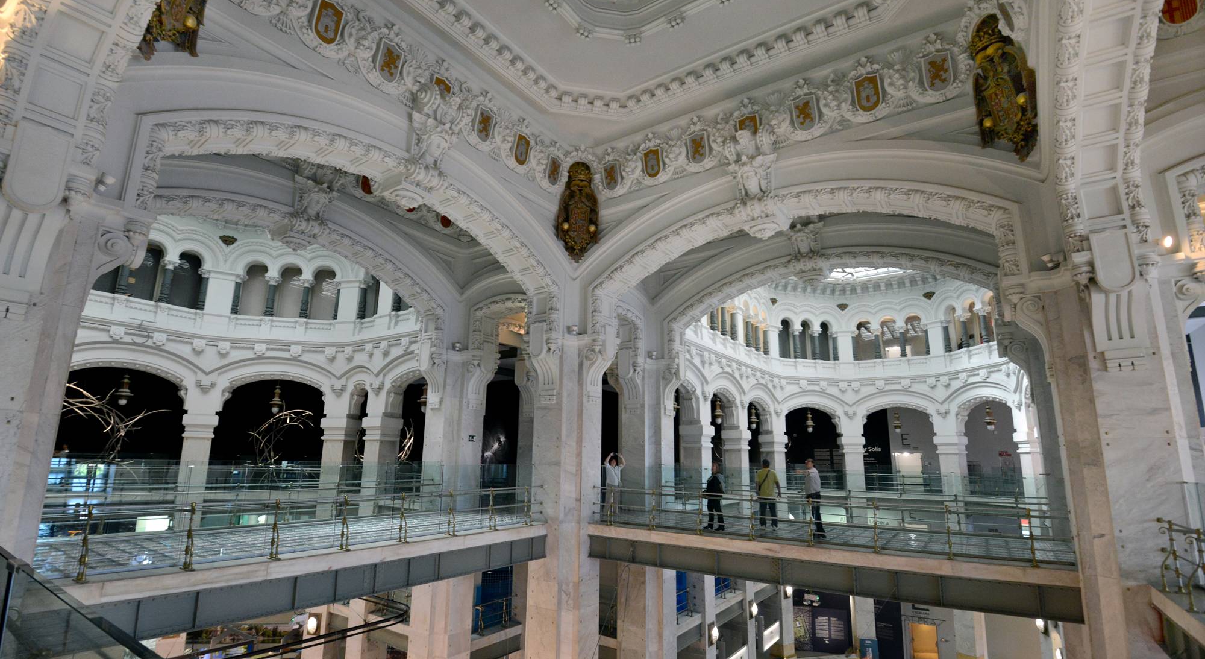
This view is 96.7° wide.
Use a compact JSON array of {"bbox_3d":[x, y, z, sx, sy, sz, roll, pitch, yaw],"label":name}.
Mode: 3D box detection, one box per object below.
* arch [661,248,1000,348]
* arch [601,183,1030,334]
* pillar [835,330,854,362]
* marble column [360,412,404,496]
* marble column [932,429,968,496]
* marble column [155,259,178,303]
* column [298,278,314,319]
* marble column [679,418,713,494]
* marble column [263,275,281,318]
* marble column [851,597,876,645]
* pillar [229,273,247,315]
[{"bbox_3d":[6.412,-1.035,16.302,9.939,2.700,0.891,-8,-15,34],"label":"arch"},{"bbox_3d":[4.002,-1.874,13.267,10.064,2.950,0.990,-8,-15,34],"label":"arch"},{"bbox_3d":[12.050,0.832,26.352,0.780,1.615,0.639,-6,-14,28],"label":"pillar"},{"bbox_3d":[-8.093,4.573,19.636,0.950,2.950,0.950,-8,-15,35],"label":"marble column"},{"bbox_3d":[16.290,6.187,25.052,0.950,2.950,0.950,8,-14,-31],"label":"marble column"},{"bbox_3d":[-13.904,-1.532,17.185,0.450,1.512,0.450,-8,-15,35],"label":"marble column"},{"bbox_3d":[-10.491,-1.085,18.983,0.450,1.501,0.450,3,-12,-9],"label":"column"},{"bbox_3d":[3.603,4.955,20.502,0.950,2.950,0.950,-8,-15,35],"label":"marble column"},{"bbox_3d":[-13.214,-1.352,21.361,0.560,1.630,0.560,4,-12,-14],"label":"marble column"},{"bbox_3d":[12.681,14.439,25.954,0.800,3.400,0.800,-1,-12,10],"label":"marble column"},{"bbox_3d":[-14.339,-1.390,21.083,0.560,1.630,0.560,4,-12,-14],"label":"pillar"}]

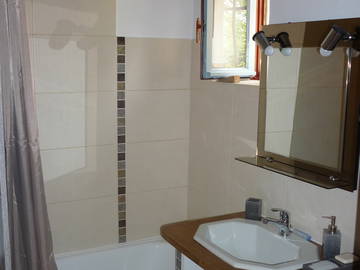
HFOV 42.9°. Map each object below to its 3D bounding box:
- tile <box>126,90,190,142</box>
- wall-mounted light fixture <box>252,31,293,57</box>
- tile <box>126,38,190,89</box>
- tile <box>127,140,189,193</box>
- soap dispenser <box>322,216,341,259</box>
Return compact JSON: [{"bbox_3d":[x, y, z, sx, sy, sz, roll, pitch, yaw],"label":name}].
[{"bbox_3d":[-0.125,-0.112,2.701,0.414,0.300,0.012,-4,11,-26],"label":"tile"},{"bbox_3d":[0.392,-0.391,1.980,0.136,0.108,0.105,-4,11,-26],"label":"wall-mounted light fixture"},{"bbox_3d":[-0.121,-0.405,2.650,0.414,0.294,0.012,-4,11,-26],"label":"tile"},{"bbox_3d":[-0.130,0.185,2.752,0.414,0.299,0.012,-4,11,-26],"label":"tile"},{"bbox_3d":[0.569,0.381,1.711,0.065,0.149,0.059,5,11,24],"label":"soap dispenser"}]

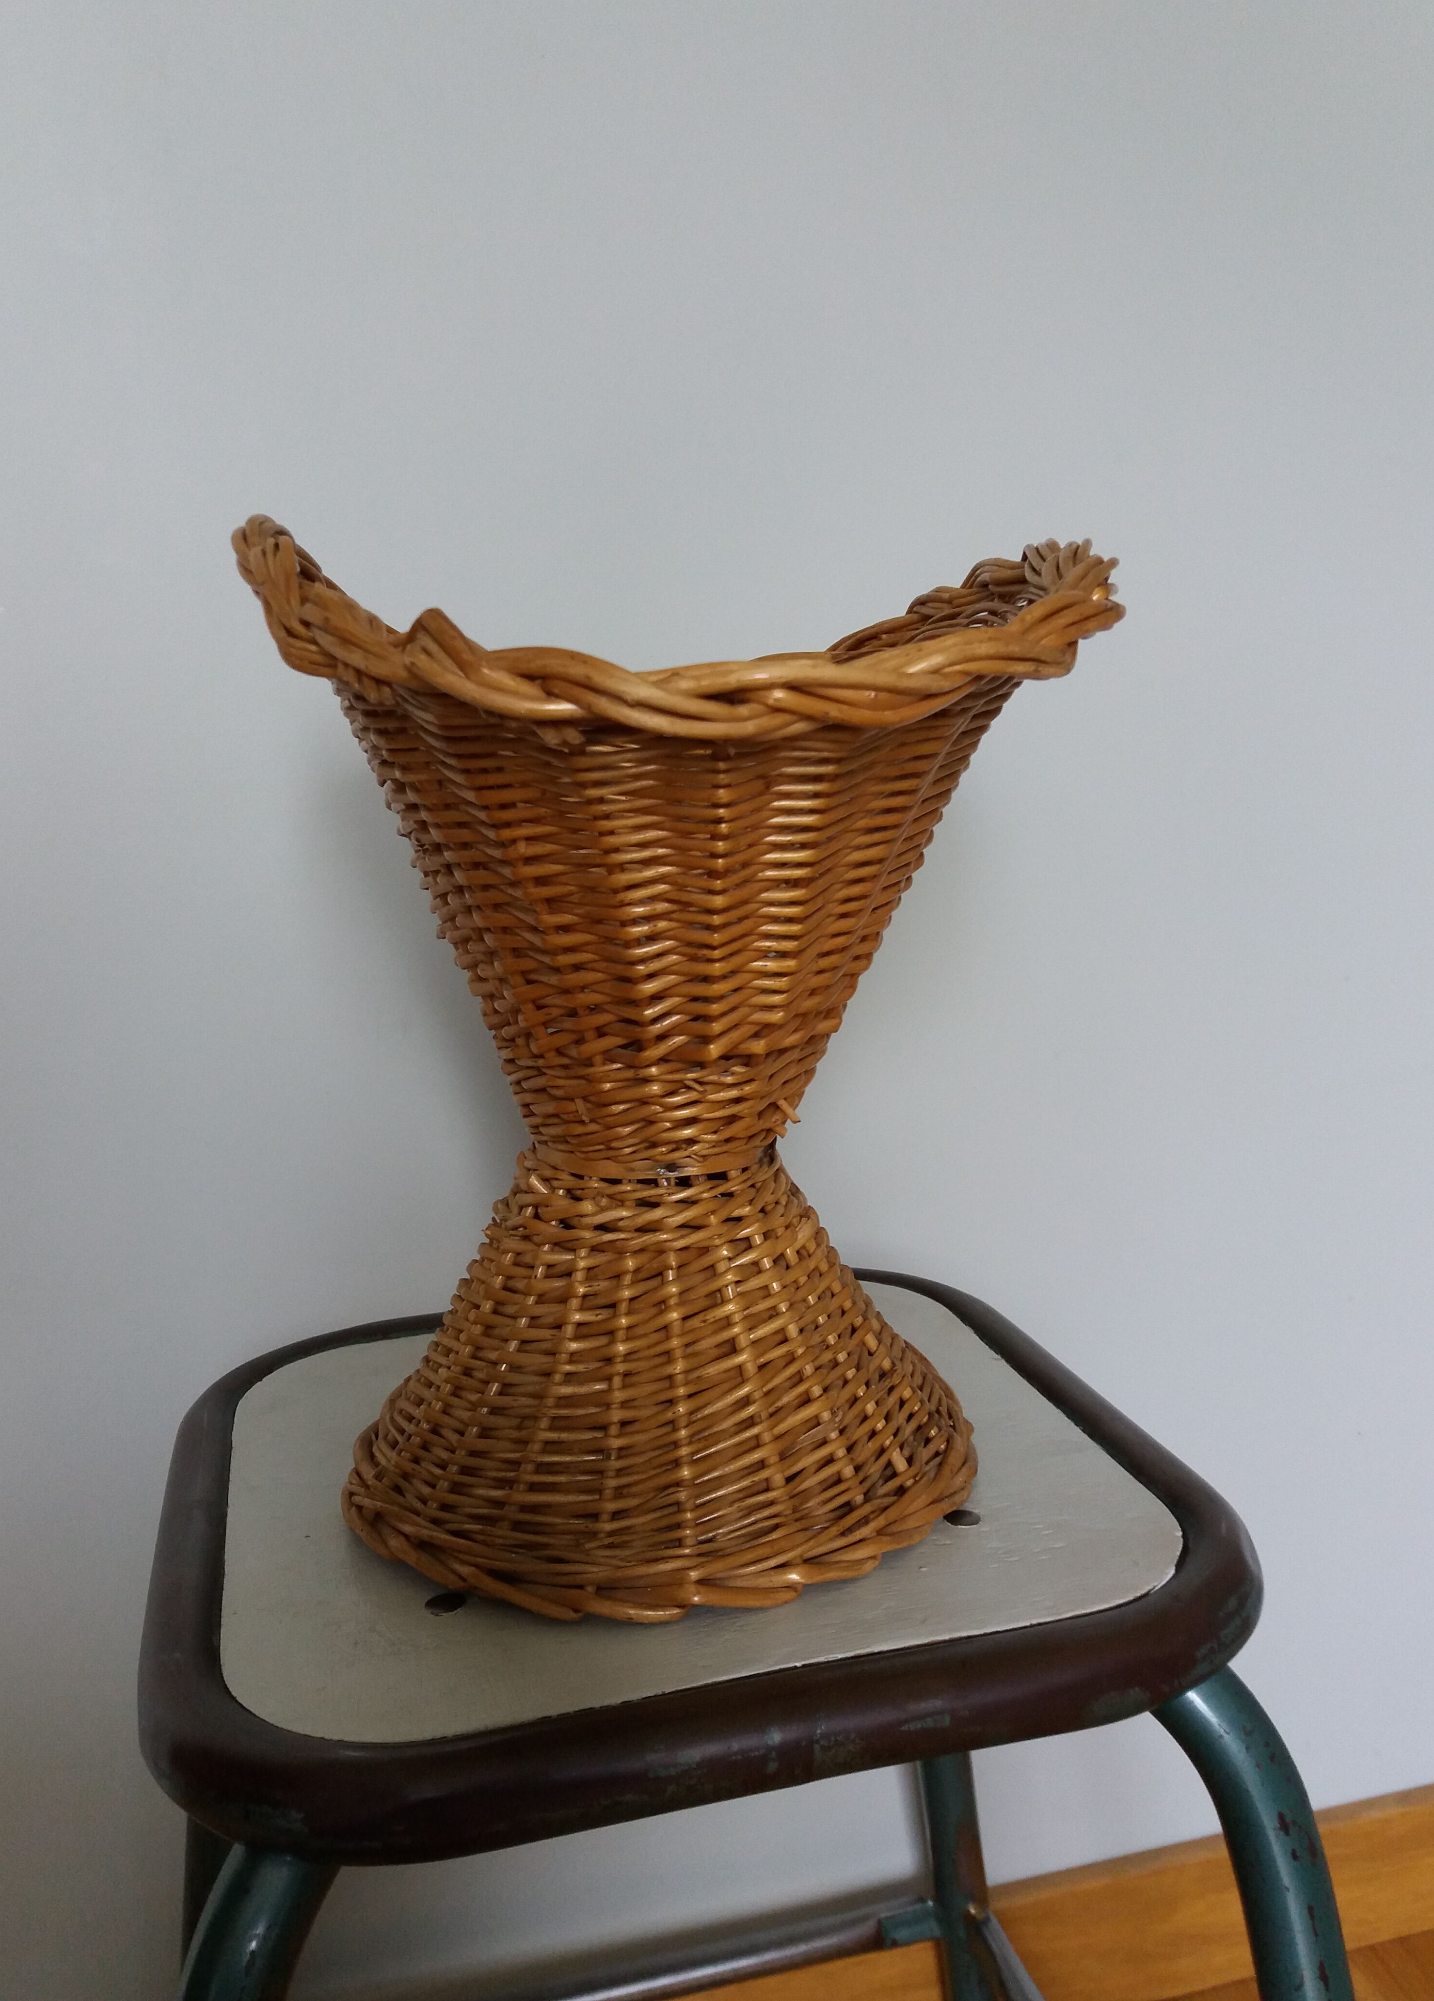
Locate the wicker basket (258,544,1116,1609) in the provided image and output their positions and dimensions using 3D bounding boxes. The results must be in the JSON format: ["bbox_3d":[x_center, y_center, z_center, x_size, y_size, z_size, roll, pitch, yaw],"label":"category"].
[{"bbox_3d":[0.000,-0.001,0.517,0.273,0.301,0.235,-4,10,-9],"label":"wicker basket"}]

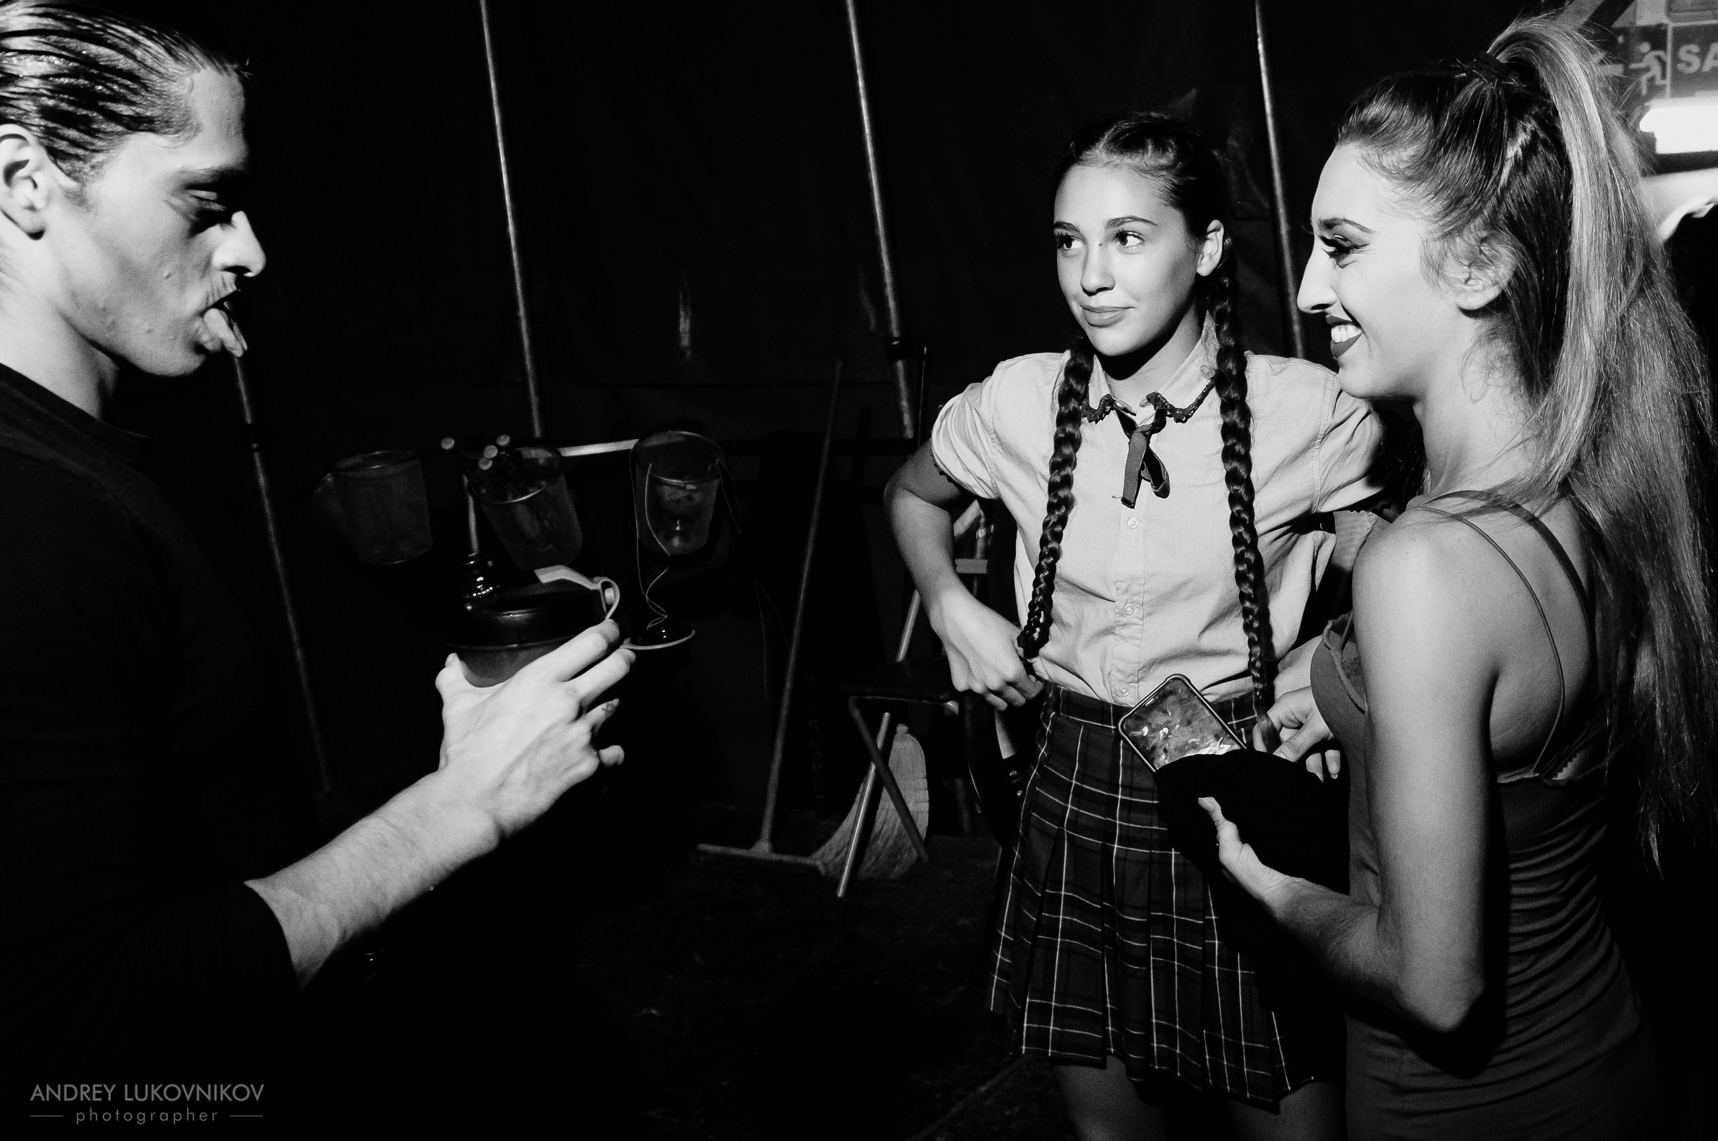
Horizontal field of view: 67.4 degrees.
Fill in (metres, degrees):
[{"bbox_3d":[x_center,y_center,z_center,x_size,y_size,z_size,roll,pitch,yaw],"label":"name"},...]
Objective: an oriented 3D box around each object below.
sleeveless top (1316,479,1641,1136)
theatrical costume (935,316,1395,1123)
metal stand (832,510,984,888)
[{"bbox_3d":[0.513,0.198,1.049,0.250,0.580,0.320,11,19,37],"label":"sleeveless top"},{"bbox_3d":[0.327,0.131,1.403,0.450,0.790,0.290,5,16,22],"label":"theatrical costume"},{"bbox_3d":[0.180,0.310,3.045,0.380,0.870,0.420,7,17,26],"label":"metal stand"}]

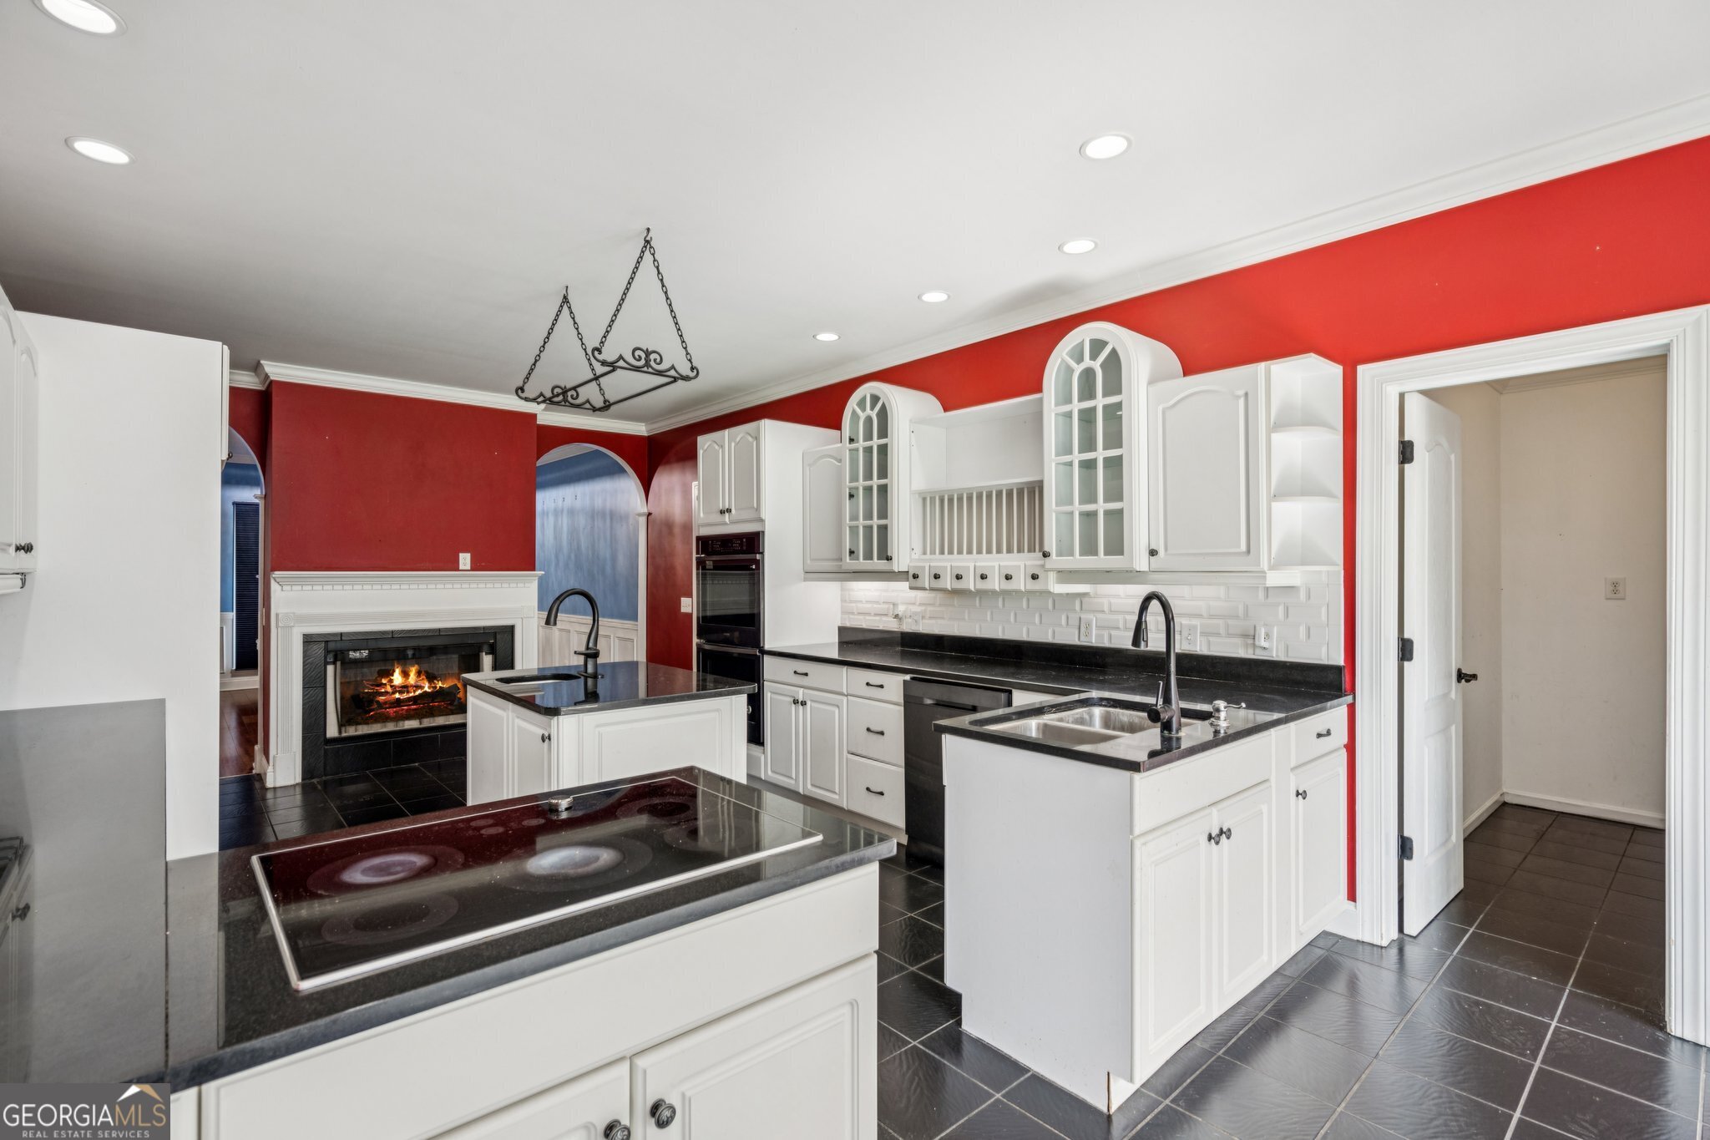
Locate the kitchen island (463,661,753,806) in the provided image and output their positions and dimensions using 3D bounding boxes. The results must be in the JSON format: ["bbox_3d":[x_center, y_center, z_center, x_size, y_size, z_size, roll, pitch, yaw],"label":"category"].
[{"bbox_3d":[-1.091,0.935,3.267,0.885,0.914,1.140,0,0,-41],"label":"kitchen island"}]

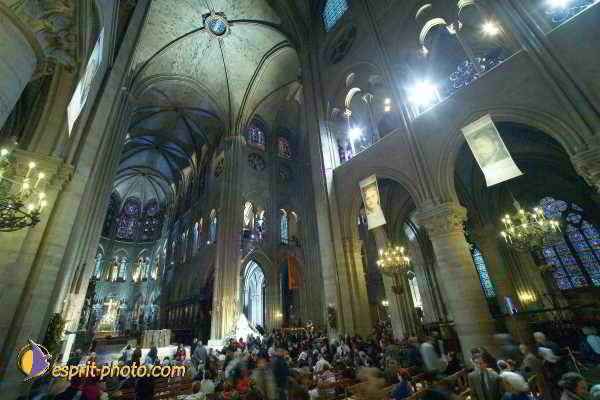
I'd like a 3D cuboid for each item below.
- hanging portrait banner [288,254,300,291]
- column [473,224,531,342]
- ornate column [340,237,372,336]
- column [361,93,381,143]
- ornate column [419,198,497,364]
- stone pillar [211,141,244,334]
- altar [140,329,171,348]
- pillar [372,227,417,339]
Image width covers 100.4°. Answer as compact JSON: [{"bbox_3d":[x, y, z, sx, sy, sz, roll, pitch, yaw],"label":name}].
[{"bbox_3d":[-0.631,8.963,31.138,1.750,4.340,0.100,14,-30,-36],"label":"hanging portrait banner"},{"bbox_3d":[10.439,4.228,13.080,1.100,5.720,1.100,14,-30,-36],"label":"column"},{"bbox_3d":[3.055,4.886,13.546,1.050,5.870,1.050,14,-30,-36],"label":"ornate column"},{"bbox_3d":[4.442,-5.064,15.461,0.420,3.650,0.420,14,-30,-36],"label":"column"},{"bbox_3d":[6.263,2.960,9.722,1.420,5.870,1.420,14,-30,-36],"label":"ornate column"},{"bbox_3d":[-7.867,2.765,28.810,2.500,23.520,2.500,14,-30,-36],"label":"stone pillar"},{"bbox_3d":[-11.381,10.951,19.753,1.800,1.300,1.100,14,-30,-36],"label":"altar"},{"bbox_3d":[6.713,5.646,17.776,1.500,7.420,1.500,14,-30,-36],"label":"pillar"}]

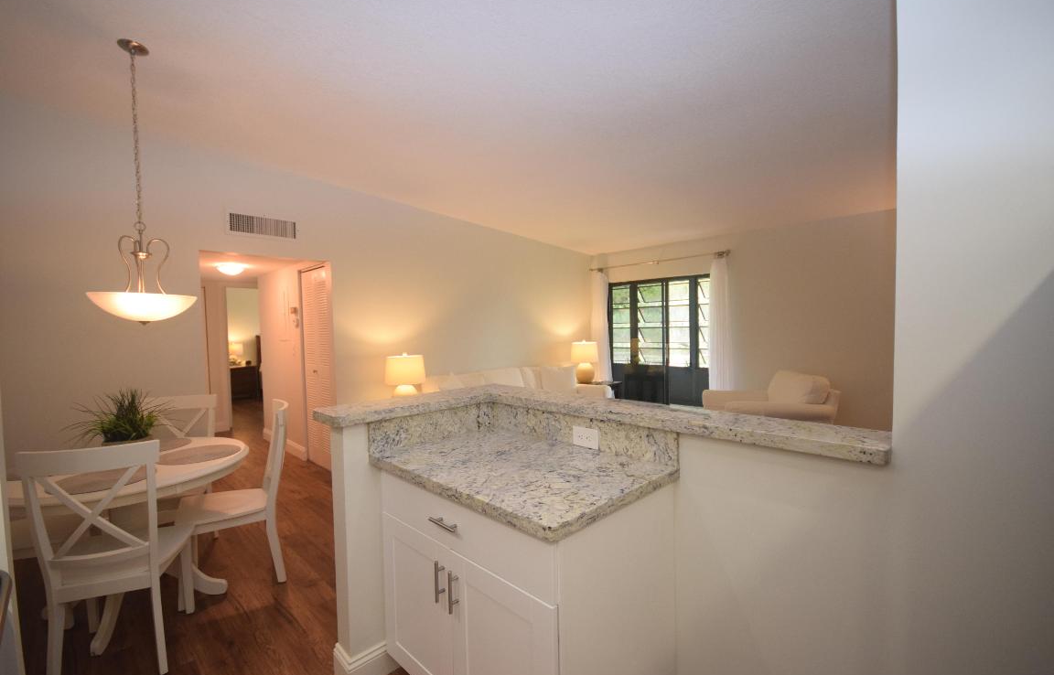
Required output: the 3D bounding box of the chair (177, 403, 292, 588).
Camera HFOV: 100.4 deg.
[{"bbox_3d":[-1.659,0.901,2.523,0.540,0.970,0.480,-2,2,-33],"label":"chair"}]

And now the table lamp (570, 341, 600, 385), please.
[{"bbox_3d":[0.857,0.353,6.401,0.400,0.625,0.400,-1,1,0],"label":"table lamp"}]

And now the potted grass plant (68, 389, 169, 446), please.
[{"bbox_3d":[-2.134,0.472,2.303,0.390,0.350,0.400,0,2,43],"label":"potted grass plant"}]

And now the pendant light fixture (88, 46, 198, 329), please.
[{"bbox_3d":[-1.985,-0.773,2.247,0.430,1.405,0.430,0,2,44],"label":"pendant light fixture"}]

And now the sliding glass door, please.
[{"bbox_3d":[2.084,0.176,6.723,1.830,2.080,0.100,0,2,43],"label":"sliding glass door"}]

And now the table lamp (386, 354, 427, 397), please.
[{"bbox_3d":[-1.201,0.461,4.374,0.390,0.625,0.390,0,2,43],"label":"table lamp"}]

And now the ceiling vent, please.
[{"bbox_3d":[-2.304,-0.972,3.844,0.030,0.190,0.540,0,2,43],"label":"ceiling vent"}]

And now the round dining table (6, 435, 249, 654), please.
[{"bbox_3d":[-2.002,1.021,2.287,1.060,0.750,1.060,0,2,43],"label":"round dining table"}]

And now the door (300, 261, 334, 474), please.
[{"bbox_3d":[-2.198,0.329,4.580,0.630,2.030,0.040,0,2,43],"label":"door"}]

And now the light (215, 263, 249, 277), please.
[{"bbox_3d":[-2.960,-0.666,4.399,0.290,0.100,0.290,0,2,44],"label":"light"}]

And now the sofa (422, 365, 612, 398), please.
[{"bbox_3d":[-0.032,0.860,5.287,0.970,0.840,2.230,0,2,44],"label":"sofa"}]

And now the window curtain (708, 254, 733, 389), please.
[{"bbox_3d":[2.542,0.063,5.766,0.280,2.270,0.130,0,2,44],"label":"window curtain"}]

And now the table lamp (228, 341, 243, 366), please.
[{"bbox_3d":[-6.132,0.332,9.256,0.310,0.490,0.310,0,2,44],"label":"table lamp"}]

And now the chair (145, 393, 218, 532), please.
[{"bbox_3d":[-2.277,0.904,2.783,0.460,0.970,0.530,-1,1,-19],"label":"chair"}]

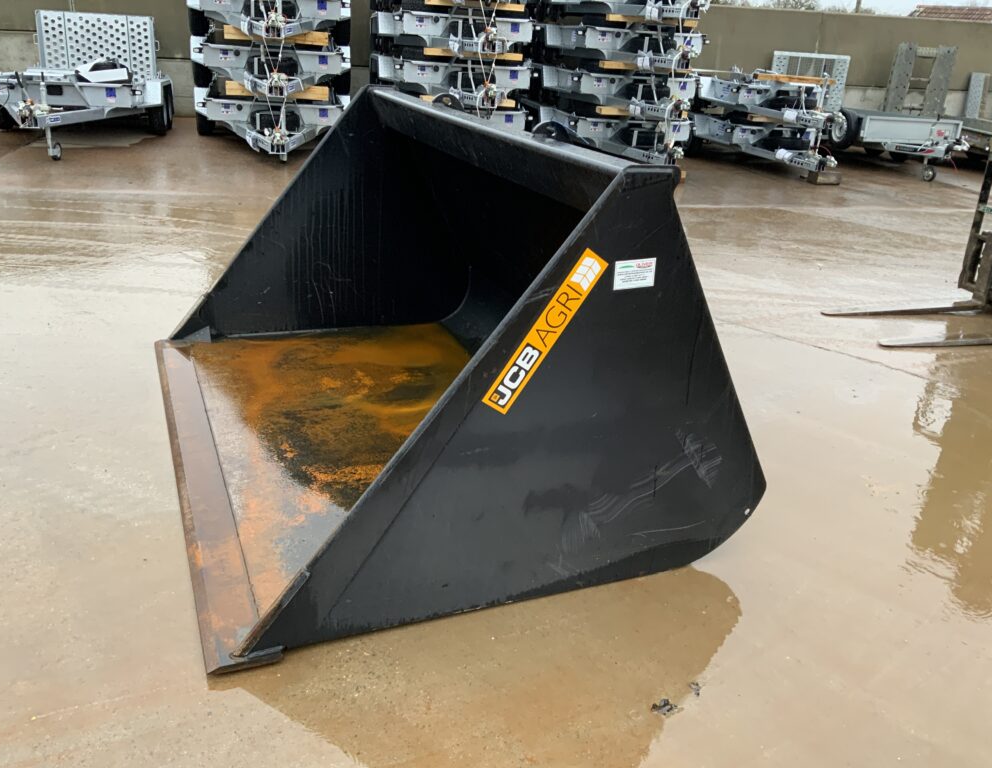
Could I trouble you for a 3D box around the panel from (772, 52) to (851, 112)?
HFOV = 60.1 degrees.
[{"bbox_3d":[4.902,-4.700,13.491,1.307,0.919,0.070,-1,23,-10],"label":"panel"}]

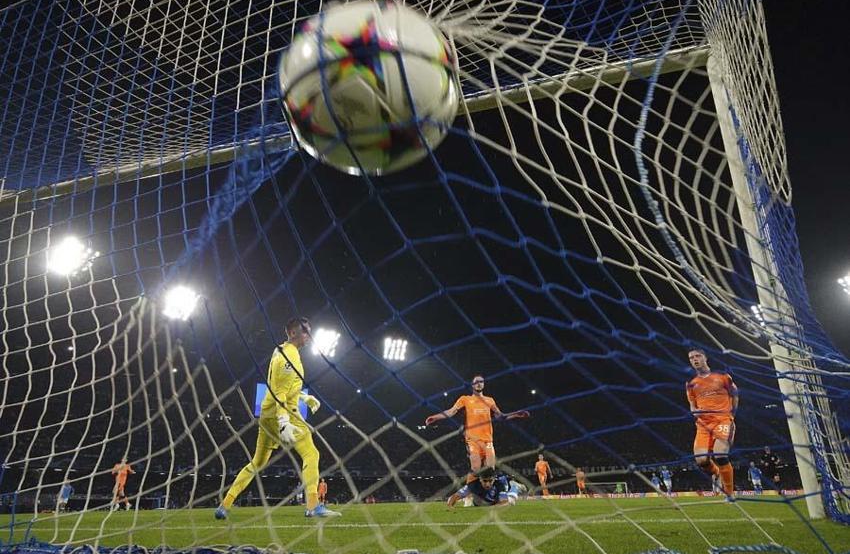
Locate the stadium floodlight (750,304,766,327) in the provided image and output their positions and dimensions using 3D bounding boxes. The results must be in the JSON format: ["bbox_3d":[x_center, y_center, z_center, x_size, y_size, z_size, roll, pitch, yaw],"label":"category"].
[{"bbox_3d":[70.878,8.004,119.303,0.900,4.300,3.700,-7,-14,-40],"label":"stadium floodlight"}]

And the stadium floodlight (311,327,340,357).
[{"bbox_3d":[-23.620,15.508,135.136,6.000,6.000,1.100,6,-22,-17],"label":"stadium floodlight"}]

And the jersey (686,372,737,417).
[{"bbox_3d":[3.418,1.403,6.734,0.540,0.540,0.300,-18,-27,37],"label":"jersey"}]

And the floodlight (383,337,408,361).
[{"bbox_3d":[-7.336,18.088,142.296,5.600,5.500,1.100,2,-22,-8],"label":"floodlight"}]

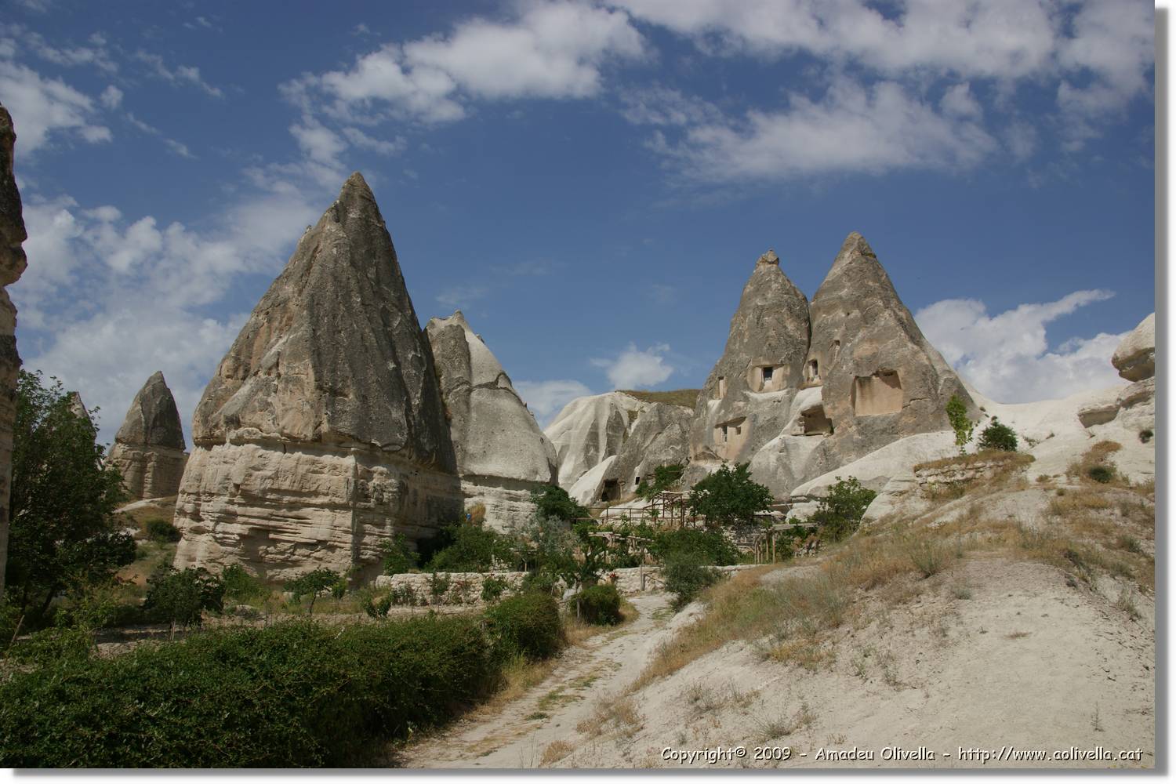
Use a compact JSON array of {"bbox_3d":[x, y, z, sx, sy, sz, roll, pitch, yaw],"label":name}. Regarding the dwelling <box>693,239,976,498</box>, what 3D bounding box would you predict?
[{"bbox_3d":[17.660,-1.310,66.000,18.970,19.120,14.000,-2,-11,12],"label":"dwelling"}]

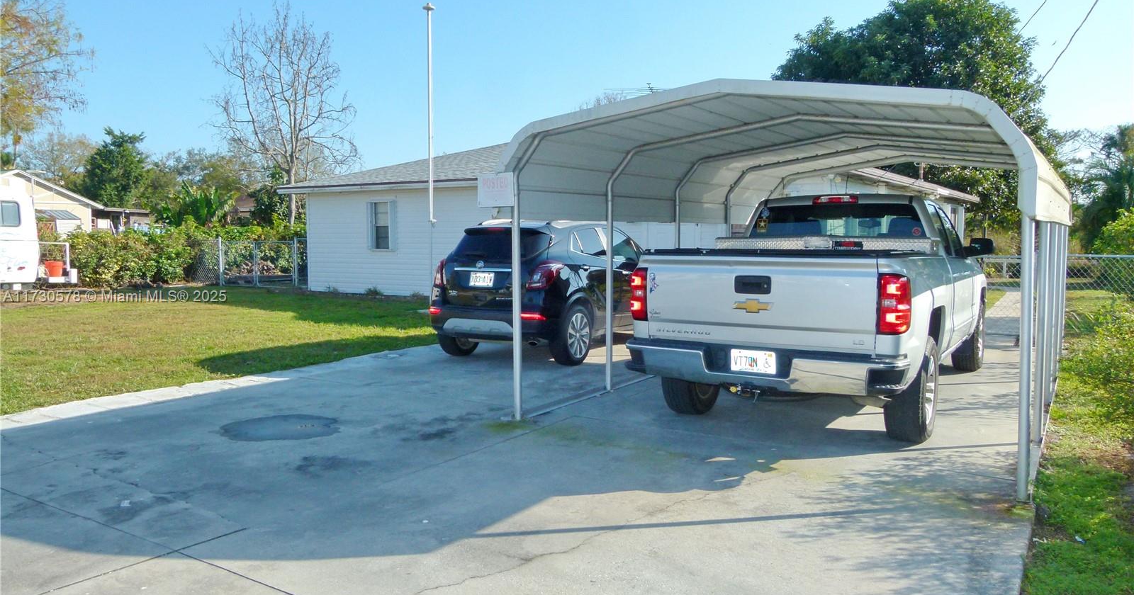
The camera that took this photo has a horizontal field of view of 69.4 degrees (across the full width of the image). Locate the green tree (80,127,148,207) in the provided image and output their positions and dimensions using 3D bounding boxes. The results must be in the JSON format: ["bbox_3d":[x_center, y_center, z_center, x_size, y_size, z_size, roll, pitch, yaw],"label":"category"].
[{"bbox_3d":[-23.906,-5.547,43.603,3.003,6.872,3.003,-3,6,-28],"label":"green tree"}]

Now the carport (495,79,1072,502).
[{"bbox_3d":[2.731,-0.410,8.117,3.723,2.575,6.303,3,6,33],"label":"carport"}]

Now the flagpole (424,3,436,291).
[{"bbox_3d":[-2.516,-2.586,15.333,0.200,5.704,0.200,-1,5,-9],"label":"flagpole"}]

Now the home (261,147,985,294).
[{"bbox_3d":[3.306,-2.661,23.417,13.203,4.450,17.384,3,6,33],"label":"home"}]

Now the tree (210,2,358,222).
[{"bbox_3d":[-9.817,-5.620,29.033,4.932,9.443,4.932,-2,5,-18],"label":"tree"}]

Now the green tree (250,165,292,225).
[{"bbox_3d":[-11.149,-3.013,30.916,2.200,3.933,2.200,-2,5,-20],"label":"green tree"}]

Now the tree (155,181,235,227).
[{"bbox_3d":[-11.890,-2.195,26.359,2.354,3.083,2.354,-2,5,-24],"label":"tree"}]

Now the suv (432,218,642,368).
[{"bbox_3d":[-0.006,-0.172,10.774,1.780,1.660,4.280,3,6,29],"label":"suv"}]

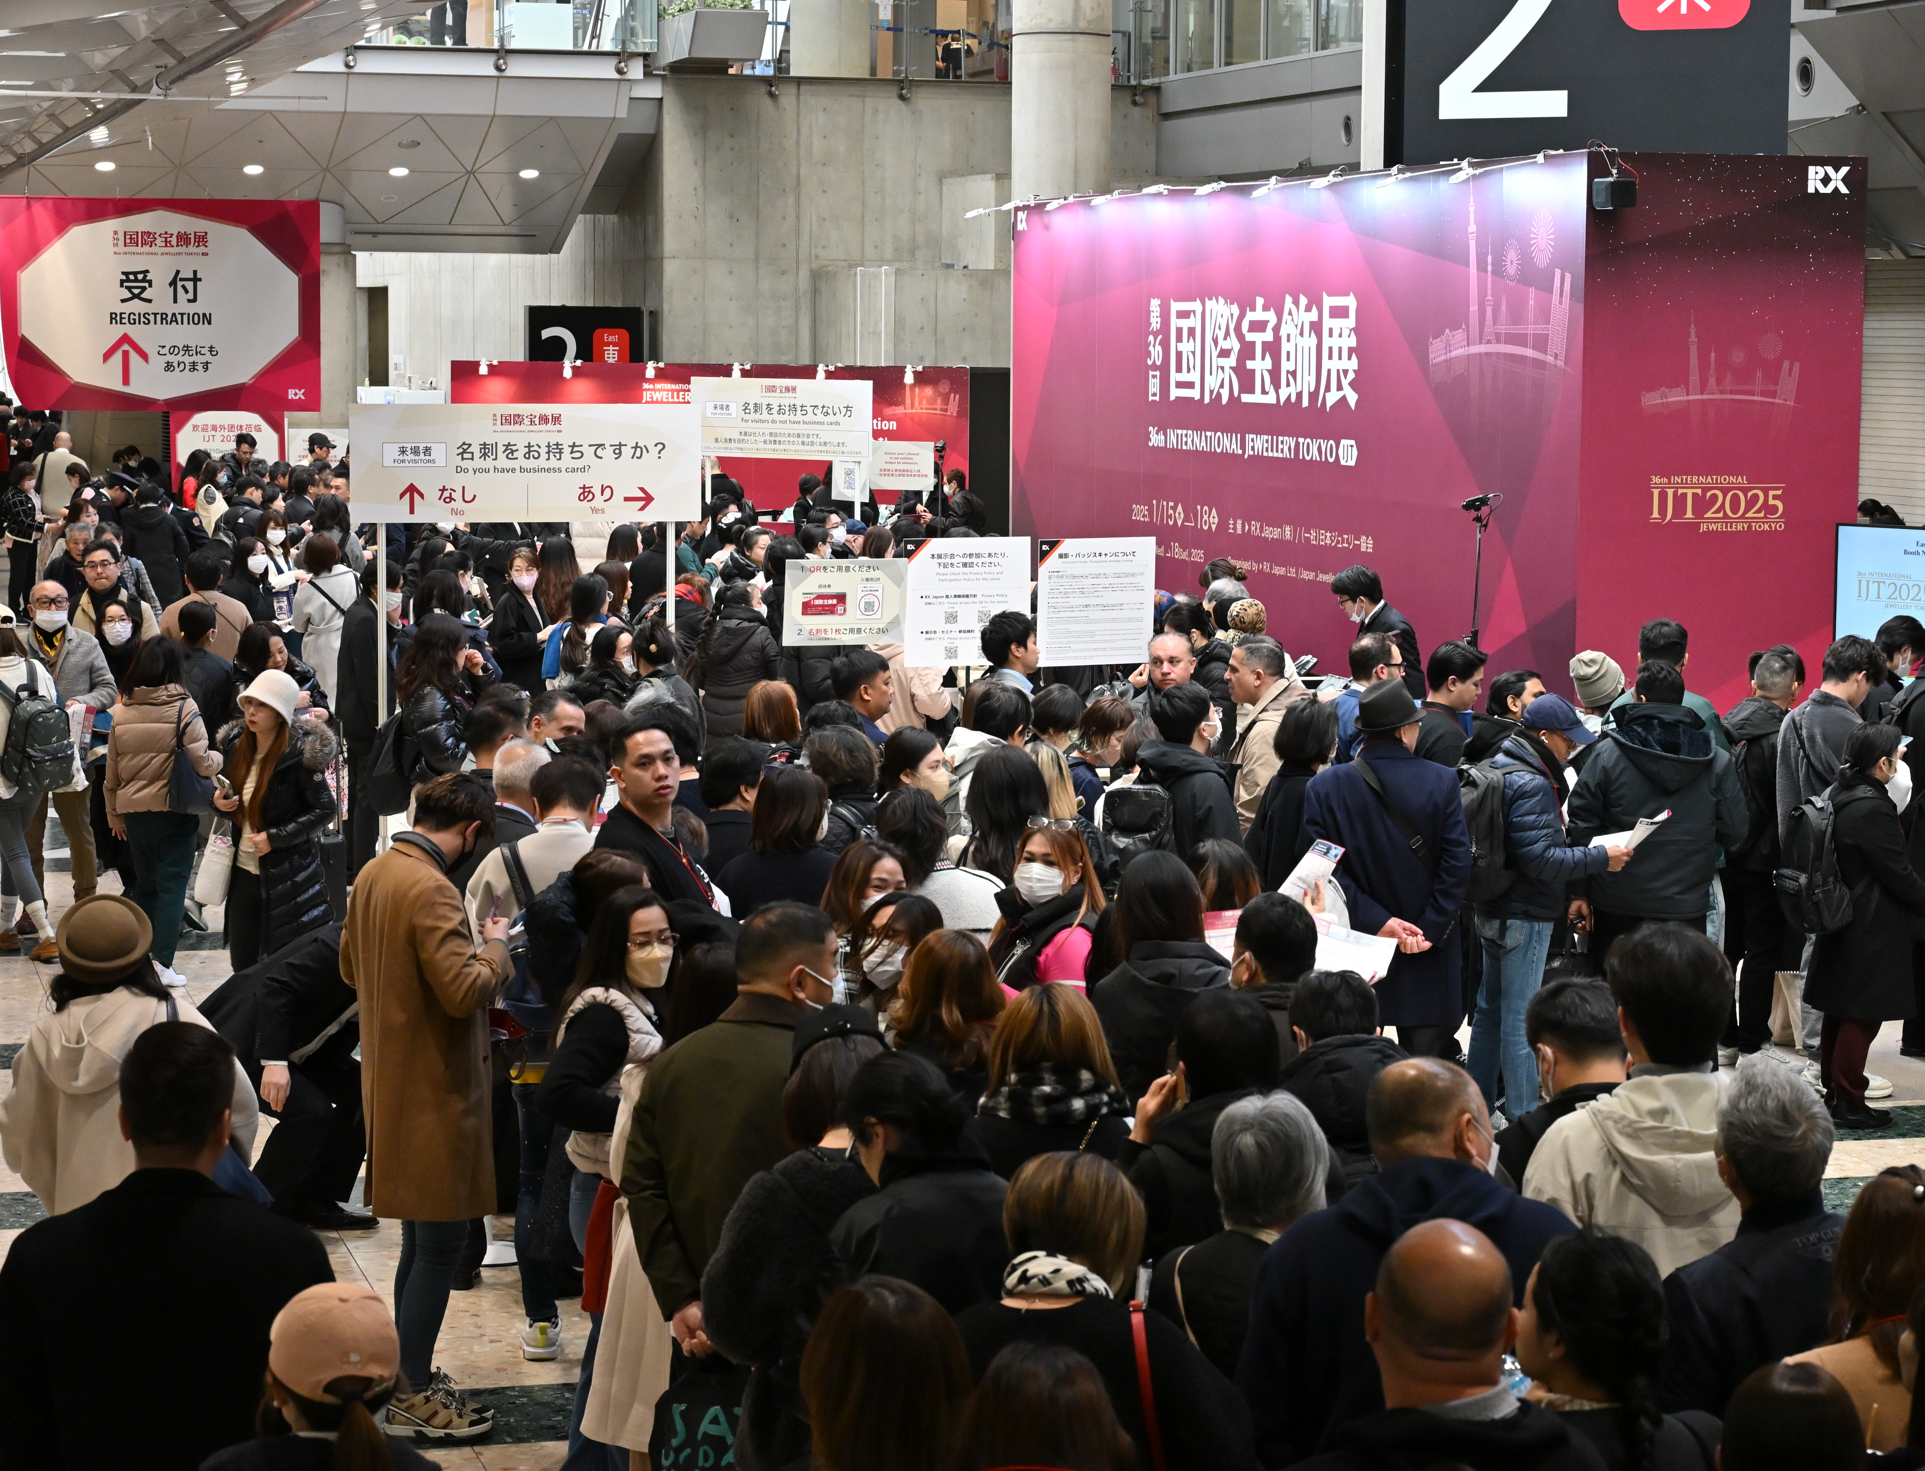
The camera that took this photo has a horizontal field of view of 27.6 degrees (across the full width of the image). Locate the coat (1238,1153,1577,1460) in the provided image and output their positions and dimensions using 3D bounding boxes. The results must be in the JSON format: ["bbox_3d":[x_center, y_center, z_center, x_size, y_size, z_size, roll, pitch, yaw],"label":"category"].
[{"bbox_3d":[0.790,1.124,6.900,0.580,0.750,0.380,2,6,10],"label":"coat"}]

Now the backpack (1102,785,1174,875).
[{"bbox_3d":[0.685,0.438,15.200,0.200,0.460,0.300,-5,8,-45],"label":"backpack"}]

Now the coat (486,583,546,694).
[{"bbox_3d":[-2.785,-0.513,24.800,0.440,0.890,0.330,-4,8,-40],"label":"coat"}]

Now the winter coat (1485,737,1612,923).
[{"bbox_3d":[2.255,0.369,15.200,0.460,0.720,0.480,-2,6,-22],"label":"winter coat"}]

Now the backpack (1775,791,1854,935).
[{"bbox_3d":[3.314,0.496,15.250,0.220,0.520,0.300,-4,7,-38],"label":"backpack"}]

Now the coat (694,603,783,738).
[{"bbox_3d":[-1.267,-0.254,22.253,0.490,1.020,0.330,2,6,18],"label":"coat"}]

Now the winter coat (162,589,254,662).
[{"bbox_3d":[-4.431,-0.422,23.046,0.530,0.900,0.330,0,6,-6],"label":"winter coat"}]

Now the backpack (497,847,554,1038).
[{"bbox_3d":[-1.338,0.644,12.300,0.300,0.550,0.180,0,6,-2],"label":"backpack"}]

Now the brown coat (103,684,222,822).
[{"bbox_3d":[-3.762,0.081,18.450,0.500,0.620,0.360,2,6,12],"label":"brown coat"}]

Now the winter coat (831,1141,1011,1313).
[{"bbox_3d":[-0.078,1.214,7.941,0.460,0.800,0.320,-2,6,-22],"label":"winter coat"}]

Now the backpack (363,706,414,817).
[{"bbox_3d":[-2.835,0.136,19.400,0.190,0.500,0.290,-2,6,-20],"label":"backpack"}]

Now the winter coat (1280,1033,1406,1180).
[{"bbox_3d":[0.806,1.004,8.389,0.530,0.750,0.340,1,6,2],"label":"winter coat"}]

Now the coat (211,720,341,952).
[{"bbox_3d":[-2.795,0.422,16.000,0.500,1.000,0.400,4,7,35],"label":"coat"}]

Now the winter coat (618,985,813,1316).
[{"bbox_3d":[-0.498,0.998,9.100,0.580,0.800,0.400,4,7,35],"label":"winter coat"}]

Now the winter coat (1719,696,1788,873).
[{"bbox_3d":[3.412,0.218,16.500,0.500,0.750,0.350,2,6,18],"label":"winter coat"}]

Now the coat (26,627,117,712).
[{"bbox_3d":[-4.593,-0.206,20.000,0.540,0.710,0.370,1,6,7],"label":"coat"}]

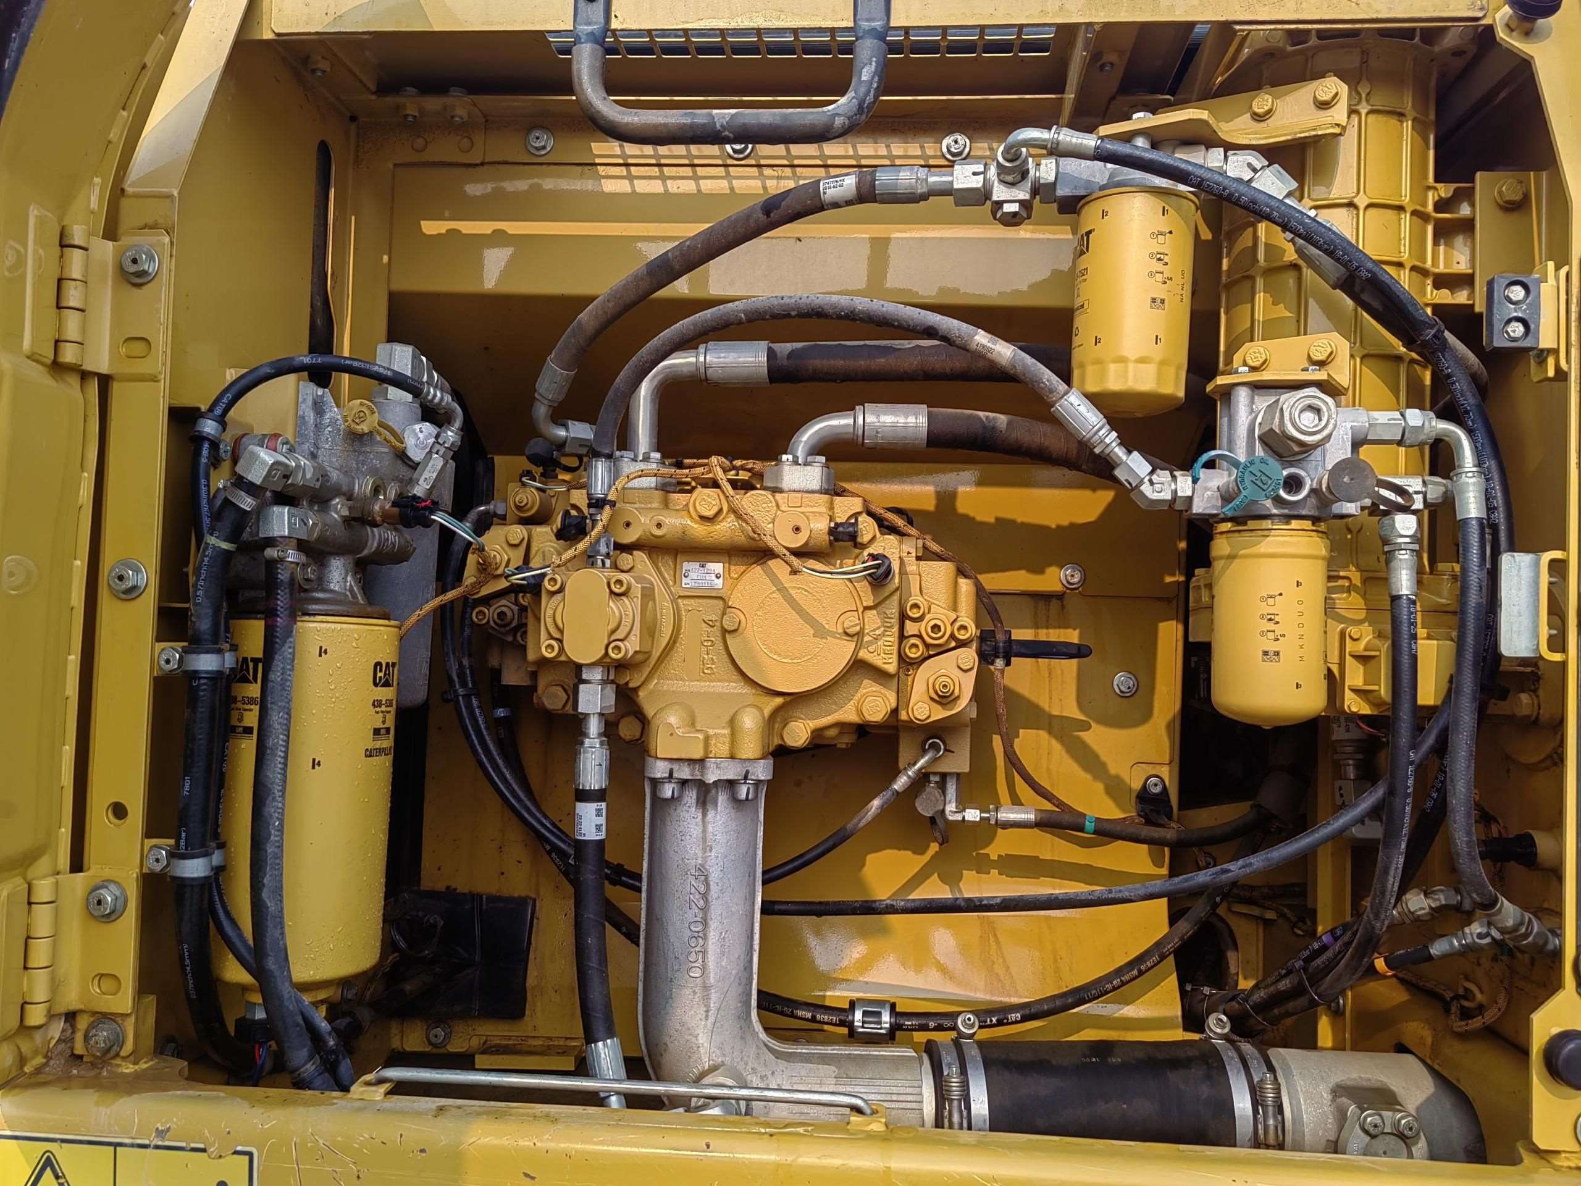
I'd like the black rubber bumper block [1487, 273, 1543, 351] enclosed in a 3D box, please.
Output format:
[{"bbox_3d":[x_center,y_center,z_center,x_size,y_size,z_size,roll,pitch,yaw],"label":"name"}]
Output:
[{"bbox_3d":[0.573,-0.222,0.975,0.037,0.057,0.016,1,-2,3],"label":"black rubber bumper block"}]

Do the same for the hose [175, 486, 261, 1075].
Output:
[{"bbox_3d":[-0.475,0.149,1.030,0.064,0.468,0.090,1,-2,3],"label":"hose"}]

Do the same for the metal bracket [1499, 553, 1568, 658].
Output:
[{"bbox_3d":[0.584,0.010,0.970,0.047,0.083,0.023,1,-2,3],"label":"metal bracket"}]

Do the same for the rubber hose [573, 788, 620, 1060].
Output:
[{"bbox_3d":[-0.156,0.262,0.985,0.037,0.208,0.038,1,-2,3],"label":"rubber hose"}]

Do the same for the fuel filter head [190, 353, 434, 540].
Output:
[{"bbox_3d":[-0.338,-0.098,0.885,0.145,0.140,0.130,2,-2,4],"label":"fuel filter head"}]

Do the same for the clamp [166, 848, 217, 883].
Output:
[{"bbox_3d":[-0.486,0.220,1.000,0.035,0.024,0.033,1,-2,3],"label":"clamp"}]

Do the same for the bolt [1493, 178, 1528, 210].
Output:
[{"bbox_3d":[0.619,-0.343,1.060,0.026,0.026,0.016,1,-2,3],"label":"bolt"}]

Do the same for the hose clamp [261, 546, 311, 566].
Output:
[{"bbox_3d":[-0.350,-0.026,0.860,0.032,0.012,0.029,1,-2,3],"label":"hose clamp"}]

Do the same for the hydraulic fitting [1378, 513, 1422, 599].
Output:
[{"bbox_3d":[0.508,-0.031,1.030,0.033,0.071,0.033,1,-2,3],"label":"hydraulic fitting"}]

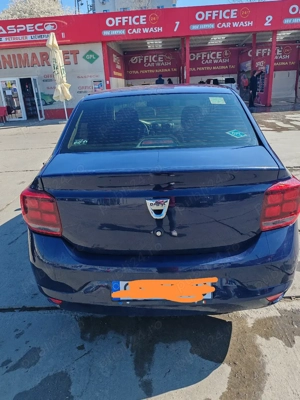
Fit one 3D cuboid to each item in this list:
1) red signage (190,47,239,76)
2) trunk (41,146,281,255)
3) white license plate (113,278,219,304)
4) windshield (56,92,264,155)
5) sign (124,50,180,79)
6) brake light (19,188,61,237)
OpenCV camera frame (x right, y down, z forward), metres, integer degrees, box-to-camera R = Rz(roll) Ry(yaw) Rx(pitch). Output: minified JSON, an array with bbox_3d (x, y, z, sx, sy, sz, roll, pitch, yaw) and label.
[{"bbox_3d":[4.493,-10.146,22.846,4.000,1.900,0.100,-1,20,5],"label":"red signage"},{"bbox_3d":[0.057,-0.017,1.812,1.300,0.470,0.550,-2,20,3],"label":"trunk"},{"bbox_3d":[0.062,0.461,1.589,0.520,0.115,0.020,-2,20,3],"label":"white license plate"},{"bbox_3d":[0.056,-0.552,2.167,1.280,0.110,0.620,-2,52,3],"label":"windshield"},{"bbox_3d":[0.190,-10.017,23.205,4.150,1.870,0.100,-1,20,5],"label":"sign"},{"bbox_3d":[-0.616,0.075,1.766,0.290,0.270,0.230,-2,20,3],"label":"brake light"}]

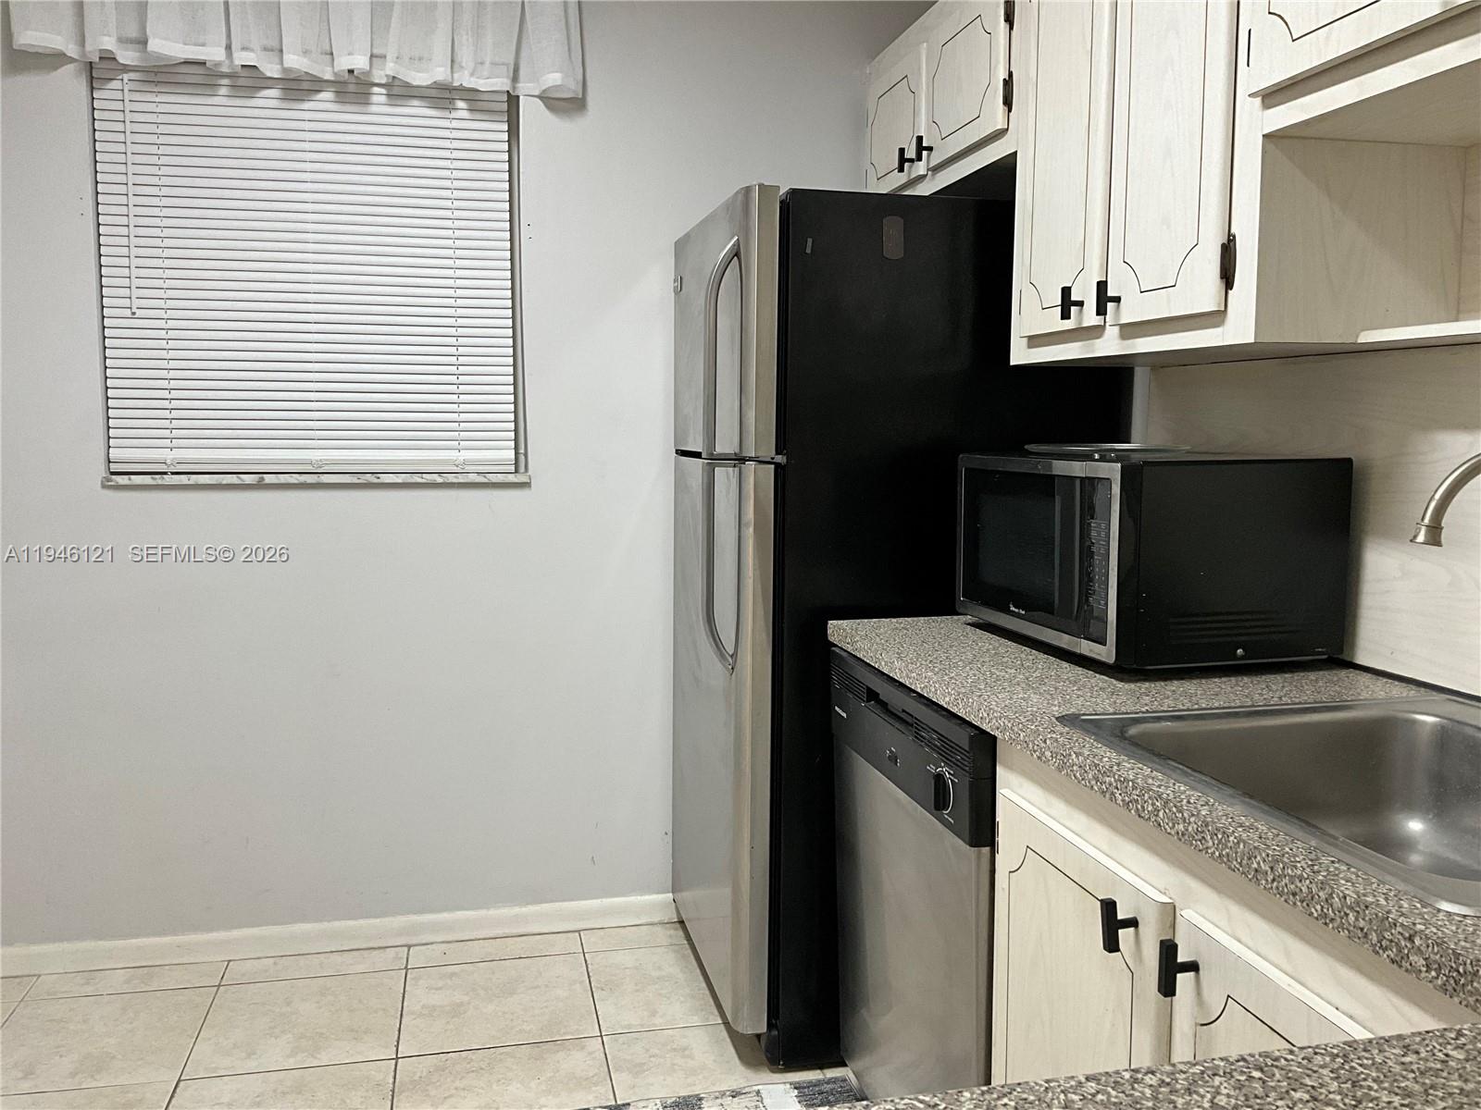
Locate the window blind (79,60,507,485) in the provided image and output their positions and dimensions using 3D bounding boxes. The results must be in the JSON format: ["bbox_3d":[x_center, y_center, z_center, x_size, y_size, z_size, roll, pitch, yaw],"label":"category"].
[{"bbox_3d":[-0.964,-0.645,2.801,0.886,0.922,0.040,-1,6,-13],"label":"window blind"}]

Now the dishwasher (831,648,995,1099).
[{"bbox_3d":[0.525,0.617,2.030,0.610,0.843,0.612,-1,6,-13],"label":"dishwasher"}]

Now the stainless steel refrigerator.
[{"bbox_3d":[0.272,0.122,2.751,0.823,1.678,0.732,-1,6,-13],"label":"stainless steel refrigerator"}]

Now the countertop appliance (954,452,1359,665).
[{"bbox_3d":[0.647,-0.010,2.032,0.388,0.302,0.516,-1,6,-15],"label":"countertop appliance"}]

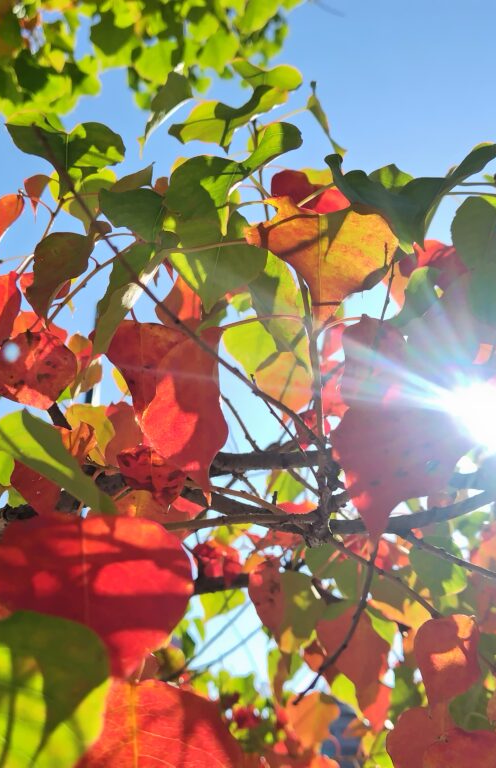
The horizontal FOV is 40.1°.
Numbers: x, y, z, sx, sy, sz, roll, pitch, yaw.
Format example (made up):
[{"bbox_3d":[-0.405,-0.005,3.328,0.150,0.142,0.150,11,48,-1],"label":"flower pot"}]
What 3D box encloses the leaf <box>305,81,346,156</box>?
[{"bbox_3d":[0.058,-0.197,0.505,0.015,0.054,0.030,-27,1,16],"label":"leaf"}]

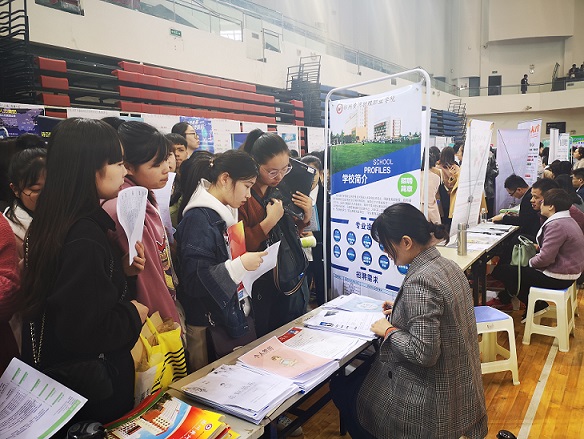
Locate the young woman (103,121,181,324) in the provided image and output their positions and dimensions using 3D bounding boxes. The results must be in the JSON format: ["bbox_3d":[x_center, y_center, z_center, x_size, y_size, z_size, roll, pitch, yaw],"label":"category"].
[{"bbox_3d":[-0.532,0.481,1.680,0.320,1.630,0.440,2,8,18],"label":"young woman"}]

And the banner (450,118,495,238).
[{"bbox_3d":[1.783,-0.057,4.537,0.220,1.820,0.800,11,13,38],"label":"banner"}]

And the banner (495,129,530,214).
[{"bbox_3d":[2.918,-0.259,6.049,0.800,1.820,0.150,-7,10,-40],"label":"banner"}]

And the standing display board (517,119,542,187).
[{"bbox_3d":[3.143,-0.297,6.069,0.070,2.000,0.700,-1,7,6],"label":"standing display board"}]

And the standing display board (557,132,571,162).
[{"bbox_3d":[5.360,-0.727,9.096,0.070,1.980,0.750,-1,7,7],"label":"standing display board"}]

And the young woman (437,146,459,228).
[{"bbox_3d":[1.743,0.023,5.147,0.450,1.660,0.320,1,7,17],"label":"young woman"}]

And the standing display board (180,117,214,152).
[{"bbox_3d":[-2.114,-1.012,9.916,0.060,2.250,1.000,6,10,35],"label":"standing display board"}]

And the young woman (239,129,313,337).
[{"bbox_3d":[-0.068,0.413,2.150,0.380,1.630,0.460,6,10,37],"label":"young woman"}]

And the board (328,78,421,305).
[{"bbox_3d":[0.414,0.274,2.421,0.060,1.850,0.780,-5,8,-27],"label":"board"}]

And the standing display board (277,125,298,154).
[{"bbox_3d":[-0.171,-1.400,12.615,0.060,2.250,1.000,6,10,35],"label":"standing display board"}]

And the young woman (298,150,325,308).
[{"bbox_3d":[0.140,0.364,3.039,0.440,1.580,0.300,0,7,11],"label":"young woman"}]

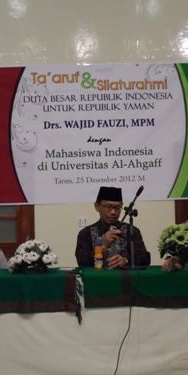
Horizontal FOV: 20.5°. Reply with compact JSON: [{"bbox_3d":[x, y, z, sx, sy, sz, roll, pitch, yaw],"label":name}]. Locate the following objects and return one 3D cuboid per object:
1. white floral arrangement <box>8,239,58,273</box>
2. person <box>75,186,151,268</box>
[{"bbox_3d":[-0.378,0.431,3.250,0.300,0.200,0.250,-1,-3,0],"label":"white floral arrangement"},{"bbox_3d":[0.145,0.650,3.760,0.560,1.300,0.720,-1,-2,-2],"label":"person"}]

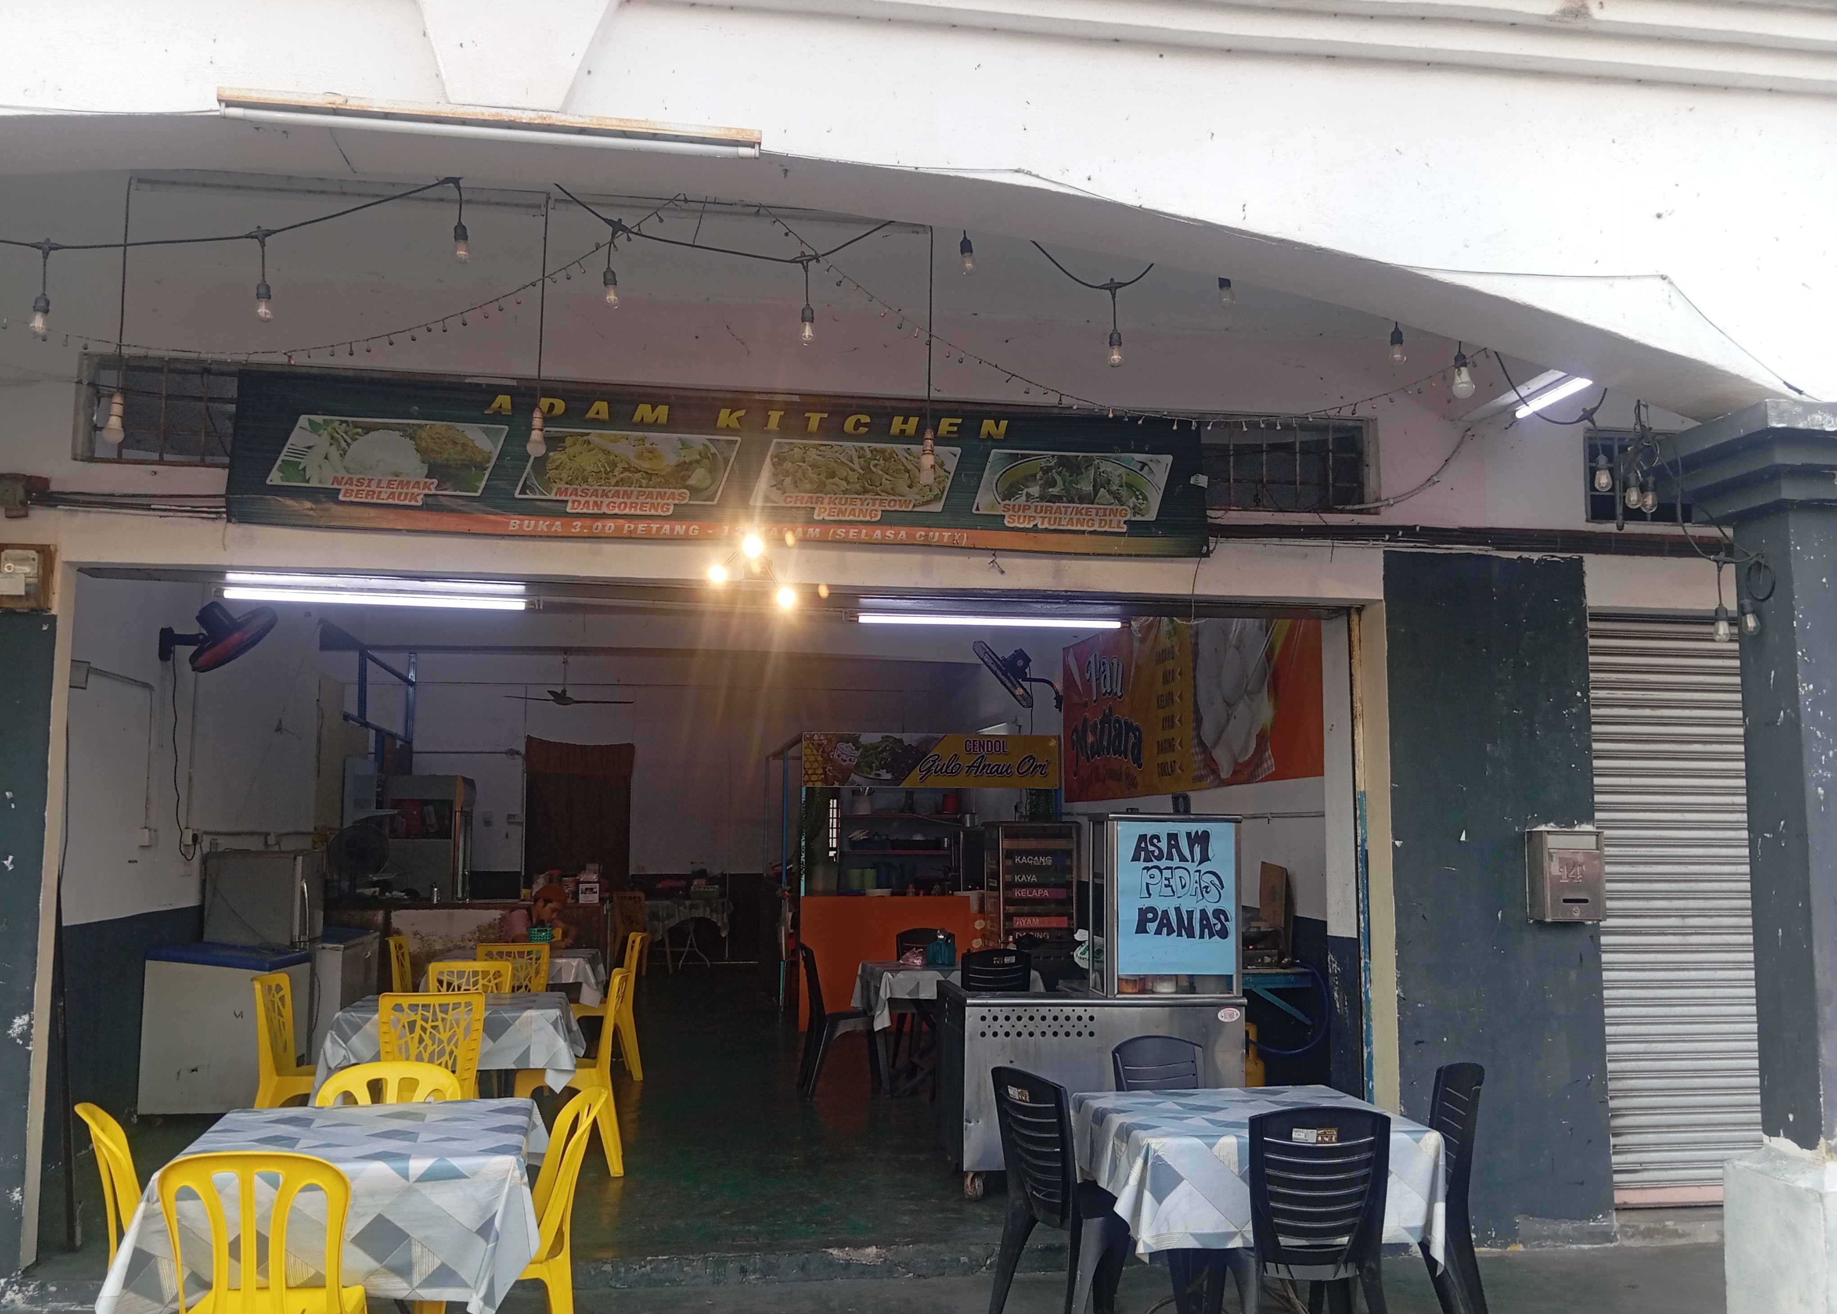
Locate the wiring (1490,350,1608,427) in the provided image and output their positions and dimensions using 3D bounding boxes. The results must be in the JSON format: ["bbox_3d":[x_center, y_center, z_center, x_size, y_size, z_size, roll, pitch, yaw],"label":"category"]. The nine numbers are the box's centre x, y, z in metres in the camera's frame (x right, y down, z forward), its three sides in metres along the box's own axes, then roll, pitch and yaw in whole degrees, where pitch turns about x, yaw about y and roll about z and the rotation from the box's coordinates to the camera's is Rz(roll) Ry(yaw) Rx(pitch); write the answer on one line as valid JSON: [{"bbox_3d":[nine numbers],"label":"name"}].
[{"bbox_3d":[1.789,-0.761,4.220,0.340,0.220,0.060,1,-6,-10],"label":"wiring"}]

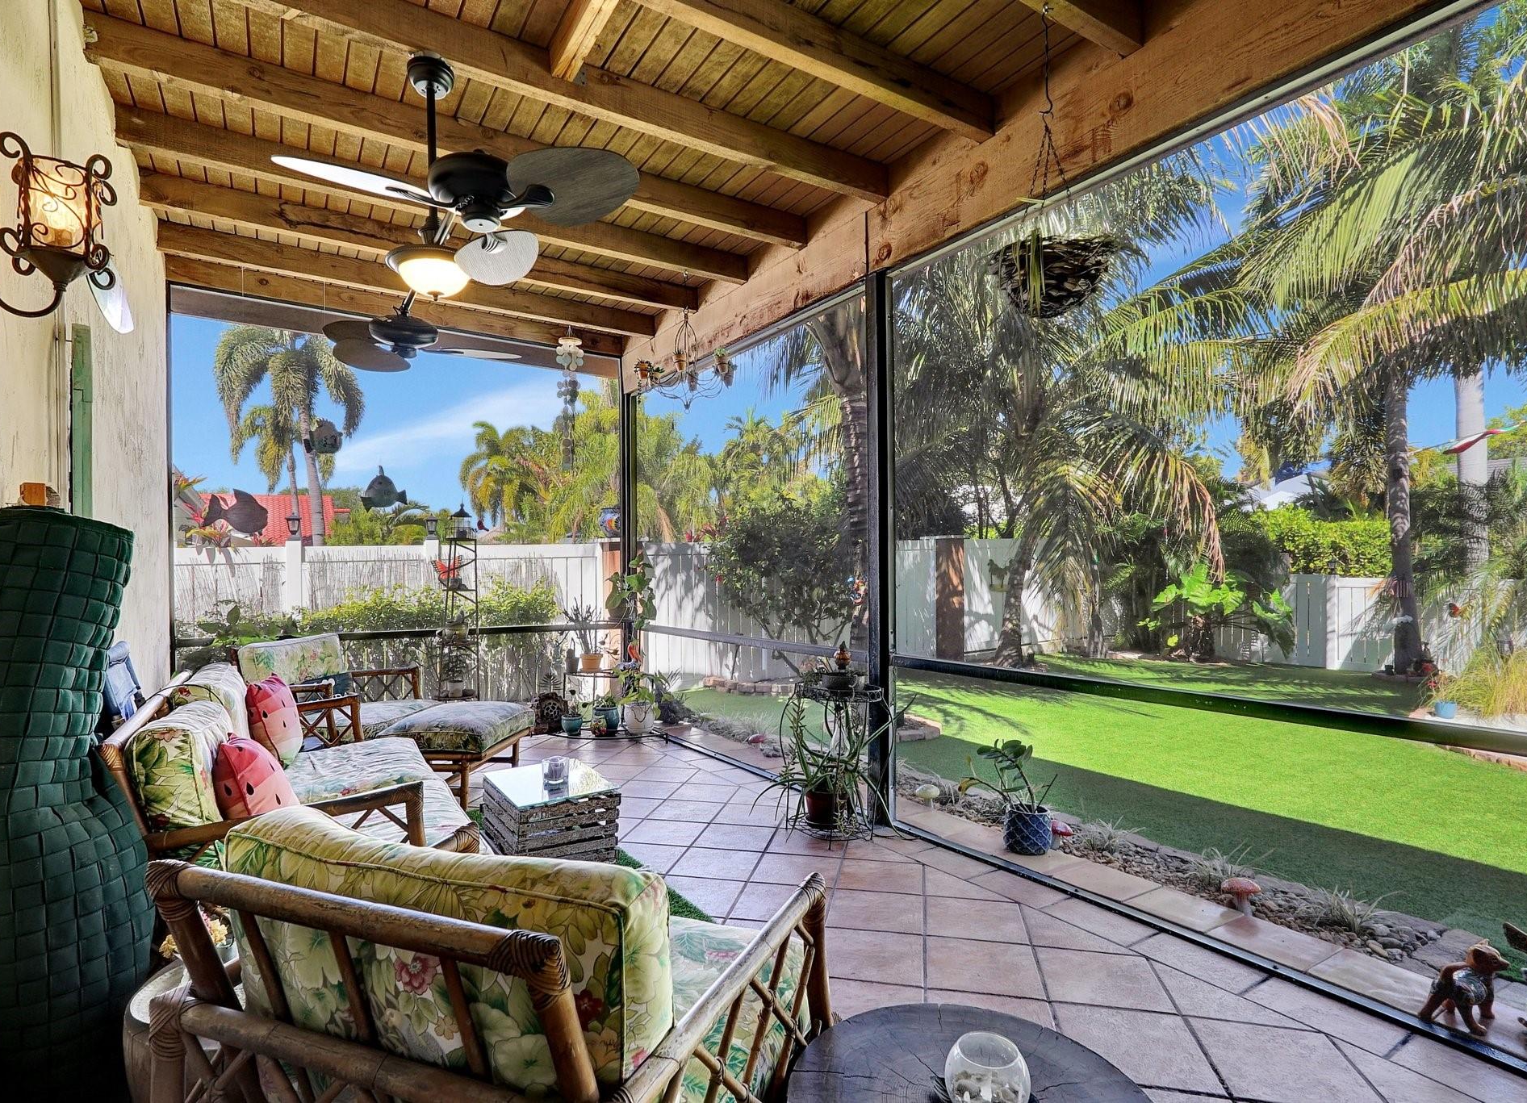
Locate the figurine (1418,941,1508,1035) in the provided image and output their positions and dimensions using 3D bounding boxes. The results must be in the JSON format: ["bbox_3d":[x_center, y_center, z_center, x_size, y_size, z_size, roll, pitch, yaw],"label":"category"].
[{"bbox_3d":[1.944,1.183,2.039,0.190,0.225,0.120,-2,-3,37],"label":"figurine"}]

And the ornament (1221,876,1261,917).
[{"bbox_3d":[1.772,1.258,2.696,0.120,0.135,0.120,1,-3,-34],"label":"ornament"}]

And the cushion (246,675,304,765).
[{"bbox_3d":[-2.185,0.750,3.315,0.160,0.385,0.390,-18,6,-25],"label":"cushion"}]

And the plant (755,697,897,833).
[{"bbox_3d":[0.310,1.045,3.580,0.630,0.620,0.540,0,-2,0],"label":"plant"}]

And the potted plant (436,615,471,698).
[{"bbox_3d":[-1.961,0.666,4.650,0.220,0.520,0.220,0,-3,0],"label":"potted plant"}]

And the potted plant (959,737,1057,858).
[{"bbox_3d":[1.129,1.113,3.388,0.430,0.500,0.370,-1,-2,14],"label":"potted plant"}]

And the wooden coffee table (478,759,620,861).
[{"bbox_3d":[-0.957,1.200,3.285,0.450,0.325,0.630,1,-3,-34],"label":"wooden coffee table"}]

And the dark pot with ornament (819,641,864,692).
[{"bbox_3d":[0.362,0.532,3.400,0.200,0.225,0.200,0,-2,0],"label":"dark pot with ornament"}]

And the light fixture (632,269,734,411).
[{"bbox_3d":[-0.436,-1.158,4.030,0.500,0.720,0.500,2,-3,-34],"label":"light fixture"}]

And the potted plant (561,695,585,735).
[{"bbox_3d":[-1.268,1.087,4.890,0.155,0.275,0.155,0,-3,0],"label":"potted plant"}]

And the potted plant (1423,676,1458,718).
[{"bbox_3d":[5.623,1.206,6.100,0.250,0.355,0.250,0,-3,0],"label":"potted plant"}]

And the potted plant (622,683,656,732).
[{"bbox_3d":[-1.001,1.250,5.837,0.270,0.370,0.270,0,-2,0],"label":"potted plant"}]

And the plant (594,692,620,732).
[{"bbox_3d":[-1.063,1.090,4.980,0.170,0.260,0.170,0,-3,0],"label":"plant"}]

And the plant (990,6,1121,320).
[{"bbox_3d":[0.939,-1.272,2.407,0.400,1.045,0.410,1,-3,-34],"label":"plant"}]

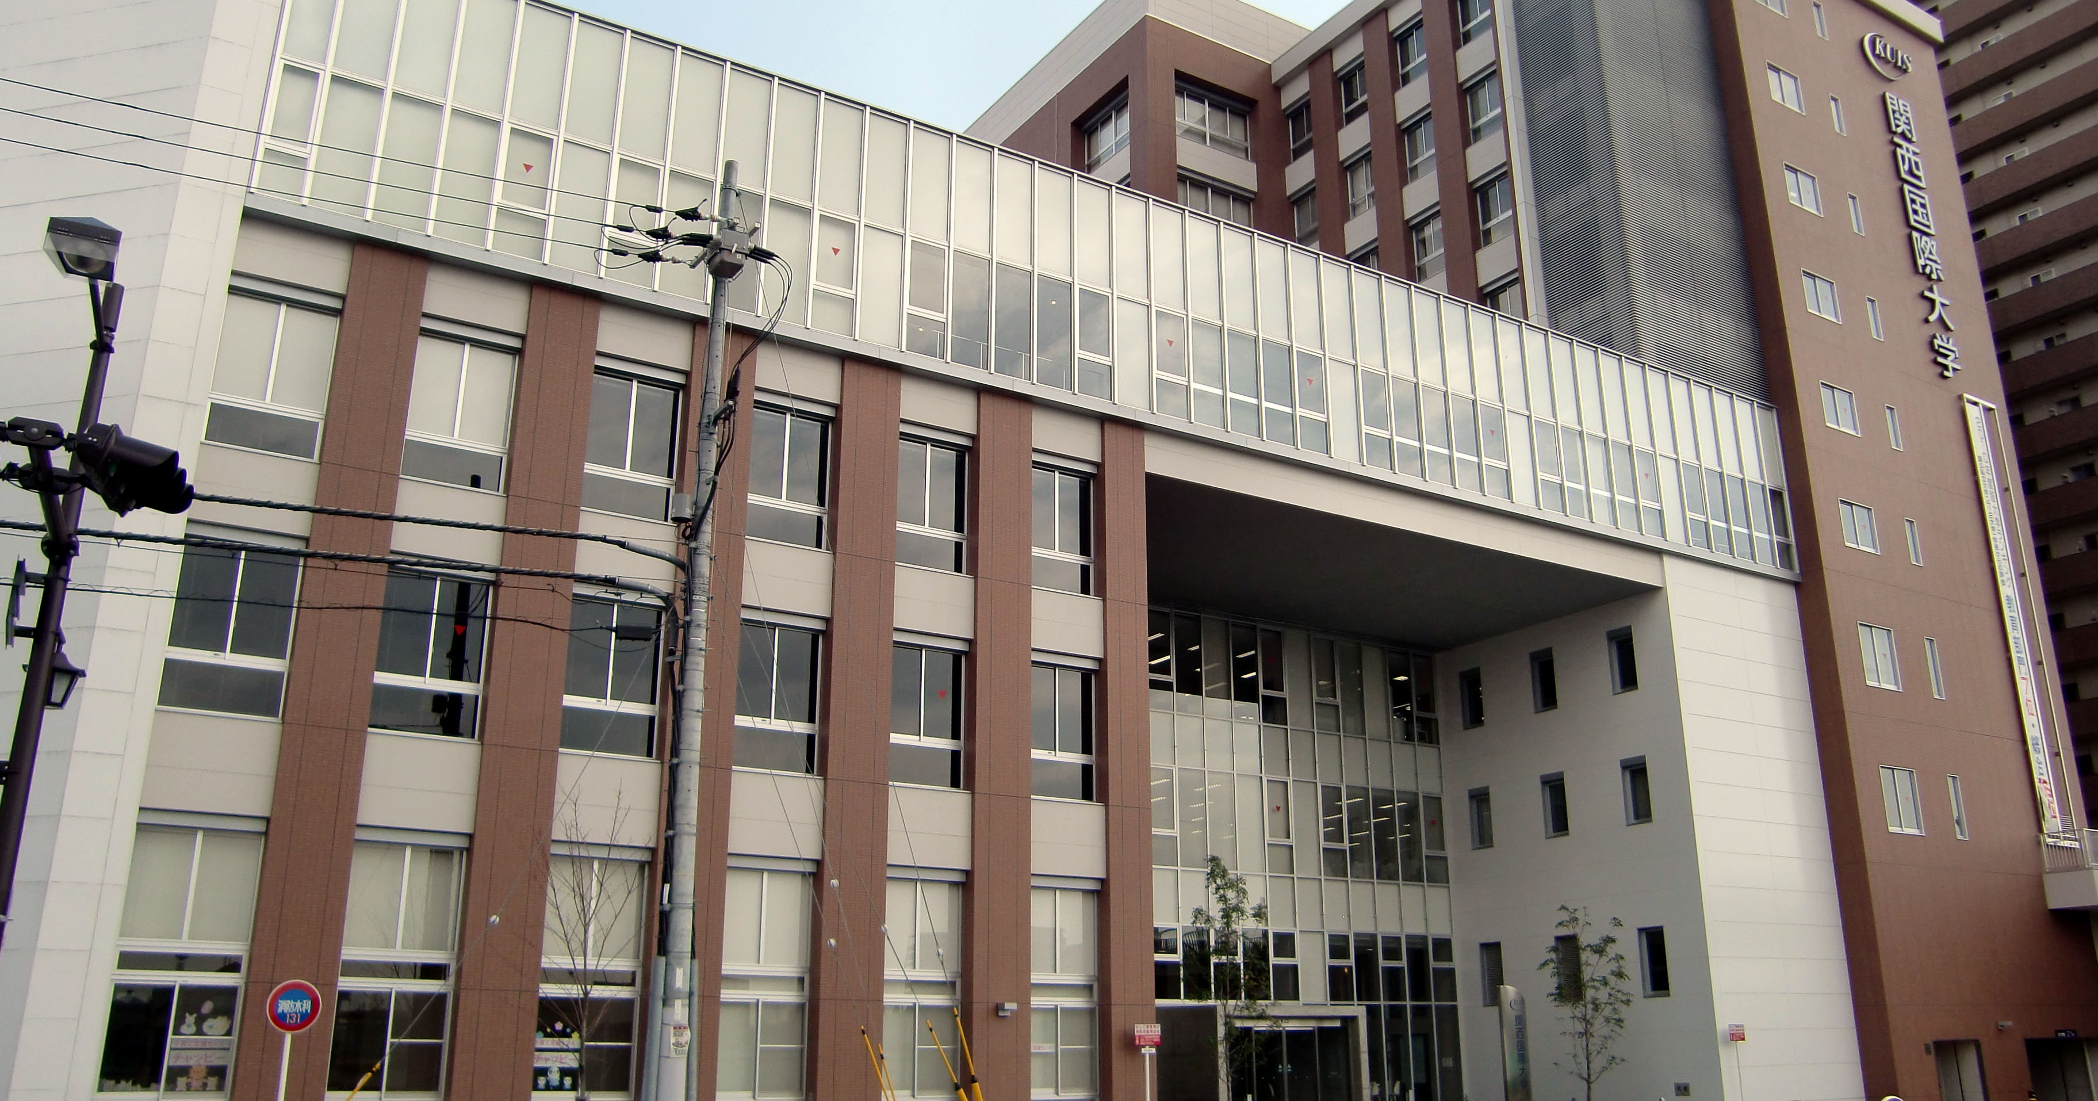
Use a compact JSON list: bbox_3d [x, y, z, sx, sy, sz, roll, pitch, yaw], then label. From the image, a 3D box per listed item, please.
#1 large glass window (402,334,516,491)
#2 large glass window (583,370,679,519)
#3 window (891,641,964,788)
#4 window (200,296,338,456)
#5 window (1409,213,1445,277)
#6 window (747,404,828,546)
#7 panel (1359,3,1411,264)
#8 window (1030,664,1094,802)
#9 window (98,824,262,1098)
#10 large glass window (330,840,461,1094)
[{"bbox_3d":[-10.102,-2.365,29.051,1.771,2.652,0.148,11,-20,-30],"label":"large glass window"},{"bbox_3d":[-7.585,-1.877,30.903,1.780,2.698,0.140,11,-21,-30],"label":"large glass window"},{"bbox_3d":[-2.406,3.180,32.374,1.782,2.735,0.148,11,-20,-30],"label":"window"},{"bbox_3d":[-12.612,-2.814,27.544,1.617,2.607,0.148,11,-20,-30],"label":"window"},{"bbox_3d":[12.548,-9.875,55.218,0.148,2.205,1.696,11,-20,-30],"label":"window"},{"bbox_3d":[-5.023,-1.444,32.390,1.789,2.682,0.150,11,-21,-30],"label":"window"},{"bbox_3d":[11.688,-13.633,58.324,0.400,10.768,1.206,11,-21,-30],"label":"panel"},{"bbox_3d":[0.186,3.637,34.130,1.789,2.688,0.150,11,-21,-30],"label":"window"},{"bbox_3d":[-12.769,6.052,24.904,1.789,3.906,0.150,11,-21,-30],"label":"window"},{"bbox_3d":[-10.164,6.488,26.513,1.780,3.765,0.140,11,-21,-30],"label":"large glass window"}]

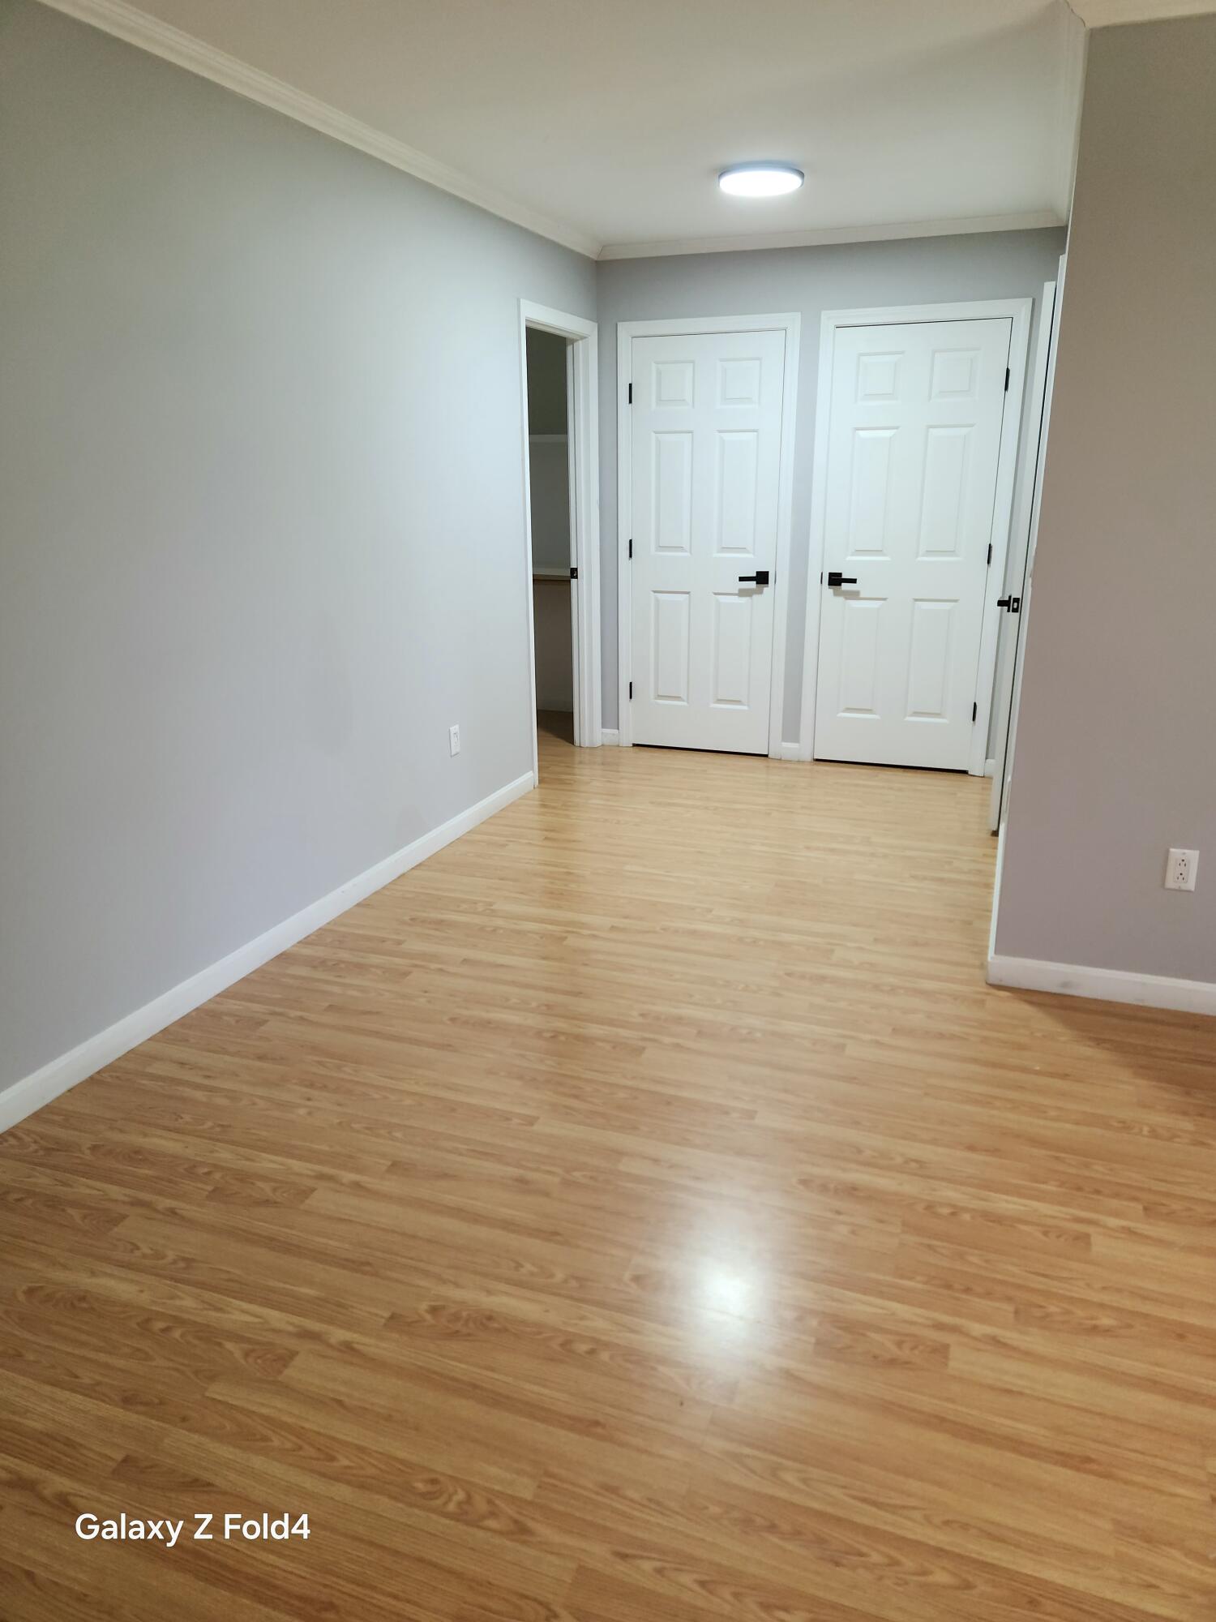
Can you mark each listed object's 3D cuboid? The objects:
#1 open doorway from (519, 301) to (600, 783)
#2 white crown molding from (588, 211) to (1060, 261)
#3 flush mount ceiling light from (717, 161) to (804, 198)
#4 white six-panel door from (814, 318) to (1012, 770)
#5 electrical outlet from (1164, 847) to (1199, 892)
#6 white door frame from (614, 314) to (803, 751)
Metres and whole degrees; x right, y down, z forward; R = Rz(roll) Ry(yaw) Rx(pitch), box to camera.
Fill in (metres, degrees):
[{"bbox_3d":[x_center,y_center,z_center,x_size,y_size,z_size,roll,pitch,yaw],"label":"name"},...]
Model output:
[{"bbox_3d":[-0.252,-1.251,5.210,0.135,2.118,0.860,6,19,20],"label":"open doorway"},{"bbox_3d":[0.923,-2.560,4.802,2.100,0.056,0.058,6,19,20],"label":"white crown molding"},{"bbox_3d":[0.551,-2.268,3.871,0.302,0.042,0.302,0,18,0],"label":"flush mount ceiling light"},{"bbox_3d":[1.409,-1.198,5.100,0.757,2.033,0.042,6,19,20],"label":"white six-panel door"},{"bbox_3d":[1.534,0.160,2.874,0.071,0.115,0.009,6,19,20],"label":"electrical outlet"},{"bbox_3d":[0.493,-1.334,5.453,0.895,2.118,0.120,6,19,20],"label":"white door frame"}]

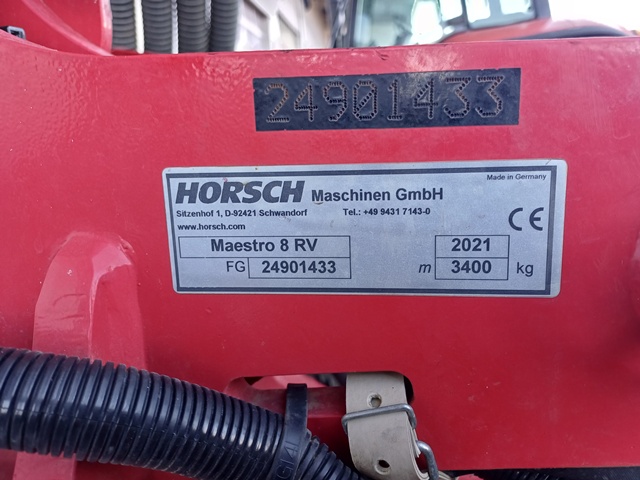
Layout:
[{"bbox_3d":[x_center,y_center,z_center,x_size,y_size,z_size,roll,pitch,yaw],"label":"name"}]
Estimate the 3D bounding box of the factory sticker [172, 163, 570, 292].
[{"bbox_3d":[0.012,-0.003,0.154,0.131,0.044,0.002,0,10,8],"label":"factory sticker"}]

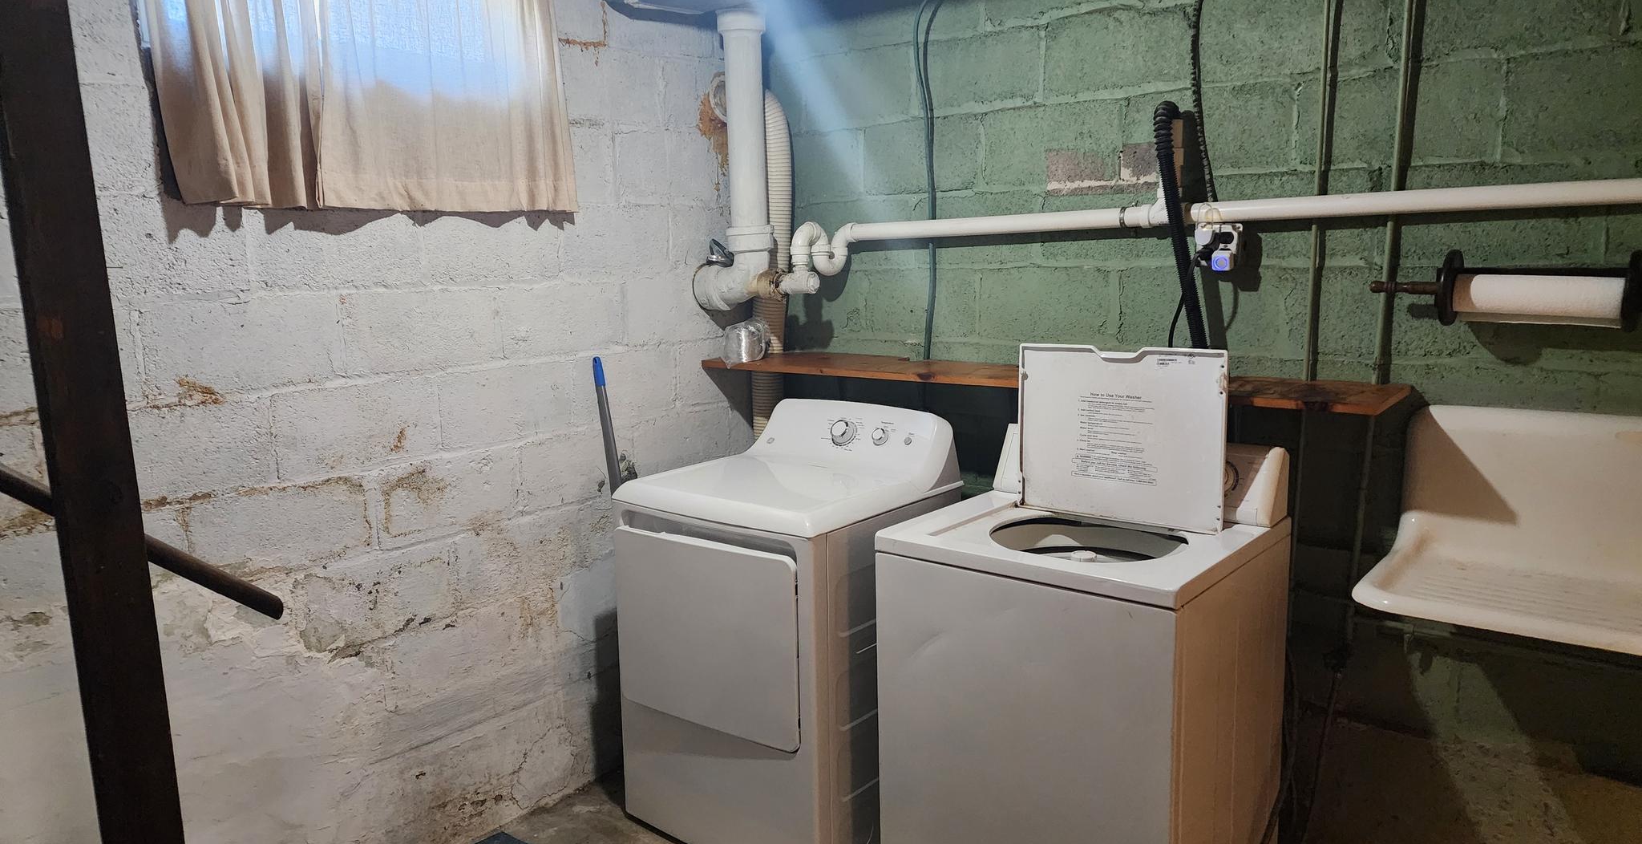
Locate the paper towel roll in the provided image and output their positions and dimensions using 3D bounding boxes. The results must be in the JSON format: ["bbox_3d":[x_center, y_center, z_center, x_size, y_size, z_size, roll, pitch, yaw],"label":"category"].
[{"bbox_3d":[1.450,-0.253,2.208,0.290,0.105,0.105,6,12,37],"label":"paper towel roll"}]

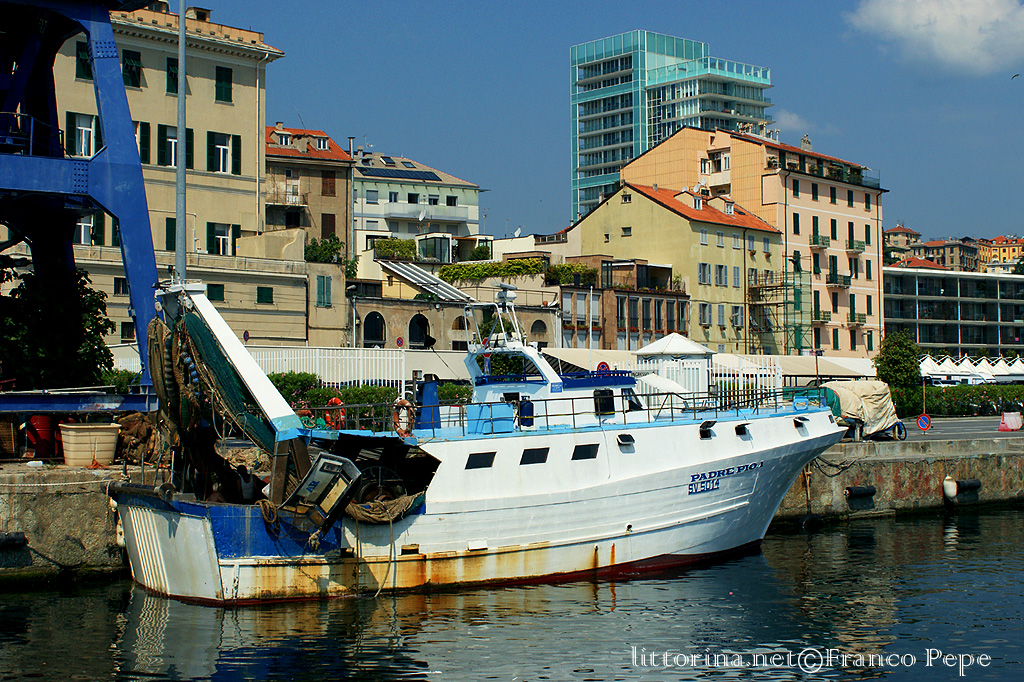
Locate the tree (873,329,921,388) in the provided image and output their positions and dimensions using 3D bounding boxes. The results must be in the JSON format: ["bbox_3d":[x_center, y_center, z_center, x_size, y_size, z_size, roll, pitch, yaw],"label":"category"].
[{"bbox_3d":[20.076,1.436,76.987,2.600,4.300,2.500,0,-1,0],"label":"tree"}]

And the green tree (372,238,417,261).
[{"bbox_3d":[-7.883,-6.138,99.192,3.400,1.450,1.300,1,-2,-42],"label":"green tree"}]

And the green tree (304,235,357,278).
[{"bbox_3d":[-10.758,-4.981,87.158,2.900,2.500,1.900,0,-1,0],"label":"green tree"}]

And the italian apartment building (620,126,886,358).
[{"bbox_3d":[22.258,-6.758,135.550,16.720,24.300,18.130,-1,-2,41],"label":"italian apartment building"}]

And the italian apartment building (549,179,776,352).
[{"bbox_3d":[13.353,-3.685,122.536,12.830,17.530,13.160,-1,-2,42],"label":"italian apartment building"}]

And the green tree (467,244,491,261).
[{"bbox_3d":[-2.315,-6.117,102.192,1.600,1.150,1.400,0,-1,0],"label":"green tree"}]

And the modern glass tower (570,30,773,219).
[{"bbox_3d":[29.550,-23.720,276.189,19.180,65.440,33.430,1,-2,-40],"label":"modern glass tower"}]

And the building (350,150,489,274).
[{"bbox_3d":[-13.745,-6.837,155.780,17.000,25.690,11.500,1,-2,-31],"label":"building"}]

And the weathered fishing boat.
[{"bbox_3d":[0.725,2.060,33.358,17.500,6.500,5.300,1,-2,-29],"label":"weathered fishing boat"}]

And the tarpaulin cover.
[{"bbox_3d":[11.572,2.165,48.960,2.100,1.850,1.600,1,-2,-33],"label":"tarpaulin cover"}]

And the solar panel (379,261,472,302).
[{"bbox_3d":[-5.544,-3.915,96.097,2.500,0.200,7.660,1,21,-42],"label":"solar panel"}]

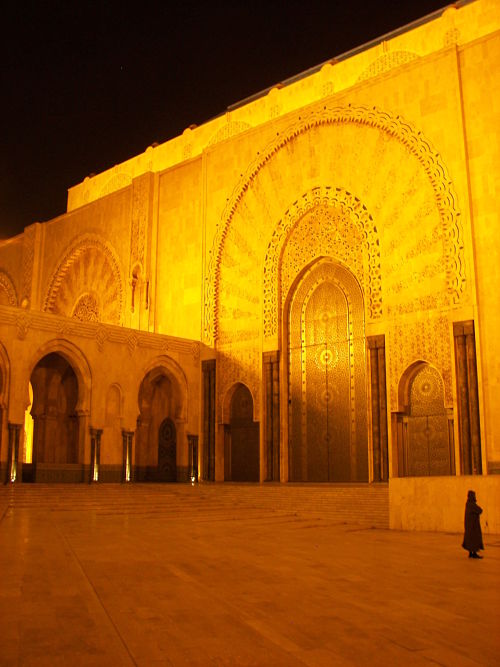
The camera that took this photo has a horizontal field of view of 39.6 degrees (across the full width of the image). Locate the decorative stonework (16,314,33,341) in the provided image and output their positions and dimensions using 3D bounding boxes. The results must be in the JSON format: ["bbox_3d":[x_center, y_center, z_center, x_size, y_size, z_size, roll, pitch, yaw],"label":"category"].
[{"bbox_3d":[-13.671,-0.342,41.817,0.300,1.580,1.046,-10,-15,41],"label":"decorative stonework"}]

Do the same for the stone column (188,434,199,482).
[{"bbox_3d":[-4.117,9.097,50.528,0.800,3.441,0.800,-10,-15,41],"label":"stone column"}]

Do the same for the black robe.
[{"bbox_3d":[5.876,5.042,18.234,0.520,1.367,0.450,0,-11,0],"label":"black robe"}]

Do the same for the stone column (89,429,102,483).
[{"bbox_3d":[-9.879,7.806,44.345,0.800,3.429,0.800,-10,-15,41],"label":"stone column"}]

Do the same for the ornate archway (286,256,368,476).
[{"bbox_3d":[5.192,2.361,46.258,6.357,14.815,0.500,-10,-15,41],"label":"ornate archway"}]

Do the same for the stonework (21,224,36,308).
[{"bbox_3d":[-22.902,-7.015,72.678,2.842,8.919,0.700,-10,-15,41],"label":"stonework"}]

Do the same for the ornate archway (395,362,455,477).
[{"bbox_3d":[10.363,5.208,40.239,3.795,6.937,1.200,-10,-15,41],"label":"ornate archway"}]

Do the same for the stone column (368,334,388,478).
[{"bbox_3d":[8.065,4.616,42.432,1.477,8.855,0.900,-10,-15,41],"label":"stone column"}]

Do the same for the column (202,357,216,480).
[{"bbox_3d":[-2.724,6.515,52.091,1.494,8.993,0.900,-10,-15,41],"label":"column"}]

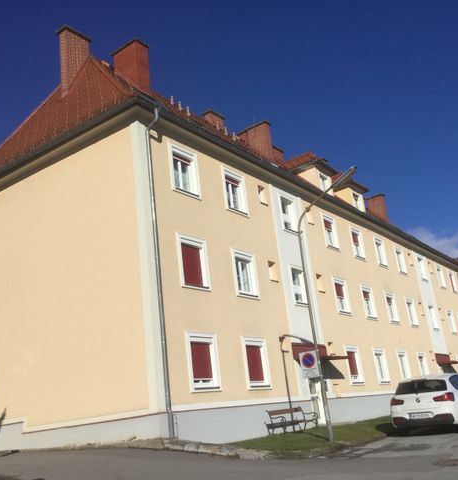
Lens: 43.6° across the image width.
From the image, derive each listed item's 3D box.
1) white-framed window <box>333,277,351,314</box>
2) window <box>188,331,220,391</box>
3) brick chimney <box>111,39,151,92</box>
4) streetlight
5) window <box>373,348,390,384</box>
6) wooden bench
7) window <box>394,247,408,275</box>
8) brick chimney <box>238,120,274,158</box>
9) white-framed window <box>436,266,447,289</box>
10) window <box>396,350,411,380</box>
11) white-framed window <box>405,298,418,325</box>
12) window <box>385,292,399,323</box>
[{"bbox_3d":[4.912,2.500,25.043,0.200,1.599,1.335,-19,-21,33],"label":"white-framed window"},{"bbox_3d":[-0.769,3.507,16.312,0.200,1.600,1.338,-19,-21,33],"label":"window"},{"bbox_3d":[-4.159,-7.251,24.707,1.441,2.246,0.873,-19,-21,33],"label":"brick chimney"},{"bbox_3d":[2.911,1.441,14.551,1.964,6.930,0.336,-16,-20,26],"label":"streetlight"},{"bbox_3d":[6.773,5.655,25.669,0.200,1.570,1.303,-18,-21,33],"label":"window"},{"bbox_3d":[1.929,5.431,17.303,0.630,0.720,1.995,-19,-21,33],"label":"wooden bench"},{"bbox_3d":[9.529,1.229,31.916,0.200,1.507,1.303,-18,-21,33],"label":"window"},{"bbox_3d":[1.572,-5.193,32.302,2.009,2.369,0.474,-19,-21,33],"label":"brick chimney"},{"bbox_3d":[14.309,2.577,38.694,0.200,1.599,1.335,-19,-21,33],"label":"white-framed window"},{"bbox_3d":[8.743,6.372,28.772,0.200,1.600,1.338,-19,-21,33],"label":"window"},{"bbox_3d":[10.179,4.105,31.983,0.200,1.600,1.338,-19,-21,33],"label":"white-framed window"},{"bbox_3d":[8.396,3.544,29.603,0.200,1.599,1.335,-19,-21,33],"label":"window"}]

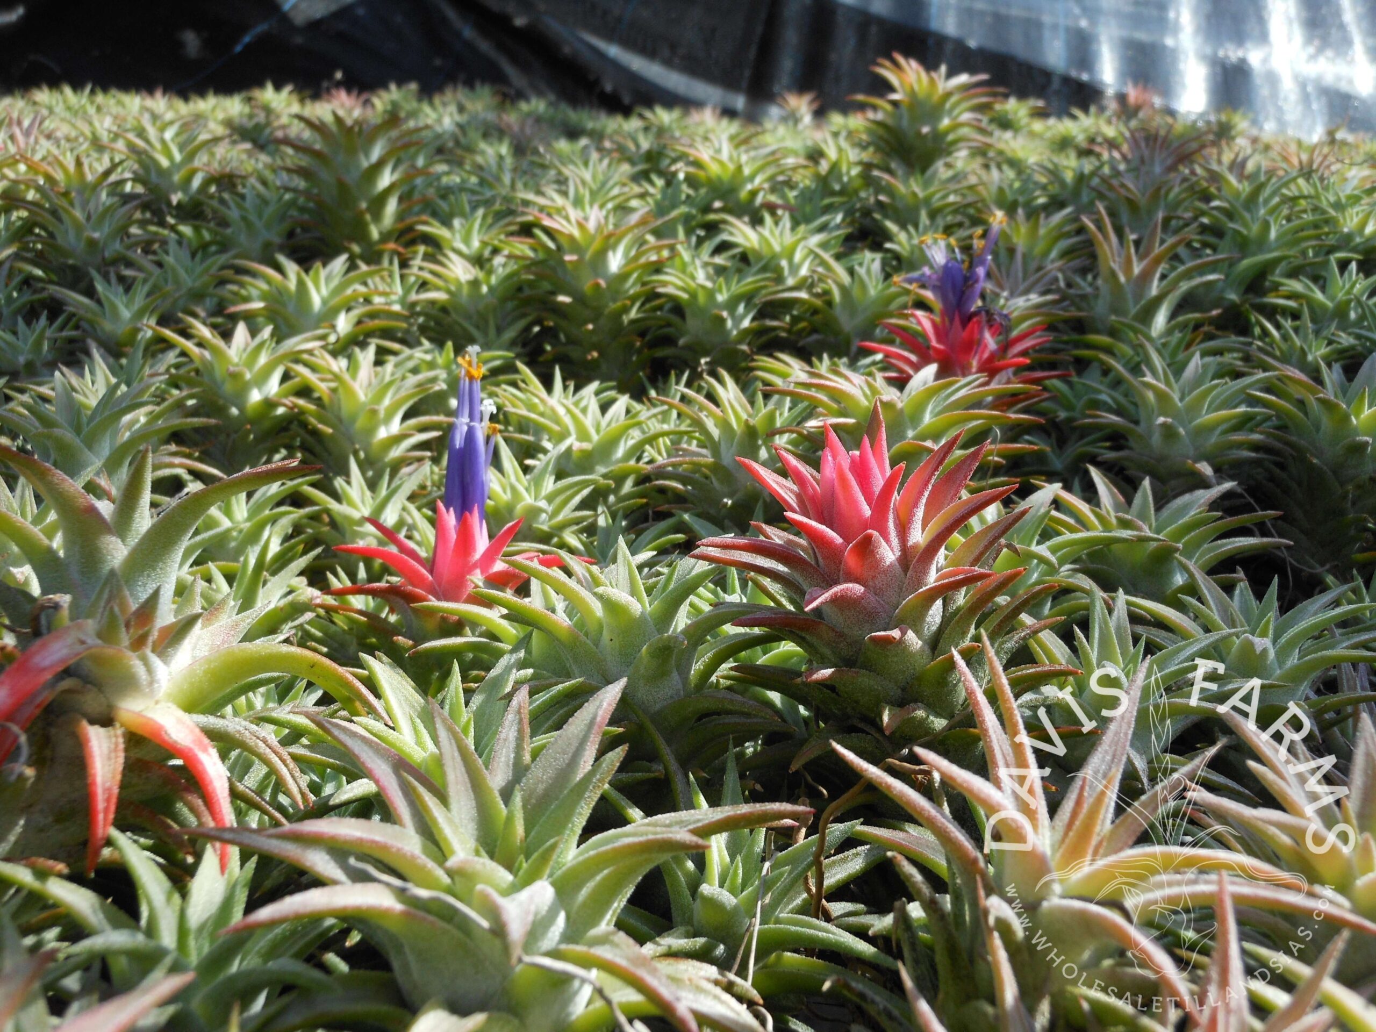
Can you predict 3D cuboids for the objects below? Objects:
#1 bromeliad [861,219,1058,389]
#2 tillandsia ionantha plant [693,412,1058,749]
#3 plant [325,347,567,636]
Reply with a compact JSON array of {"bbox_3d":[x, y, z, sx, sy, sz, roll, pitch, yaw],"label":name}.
[{"bbox_3d":[0.101,-0.072,0.480,0.078,0.080,0.078,0,21,0],"label":"bromeliad"},{"bbox_3d":[0.044,0.014,0.305,0.083,0.078,0.082,-4,23,0],"label":"tillandsia ionantha plant"},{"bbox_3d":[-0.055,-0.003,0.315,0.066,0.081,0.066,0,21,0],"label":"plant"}]

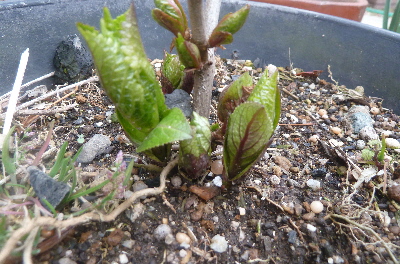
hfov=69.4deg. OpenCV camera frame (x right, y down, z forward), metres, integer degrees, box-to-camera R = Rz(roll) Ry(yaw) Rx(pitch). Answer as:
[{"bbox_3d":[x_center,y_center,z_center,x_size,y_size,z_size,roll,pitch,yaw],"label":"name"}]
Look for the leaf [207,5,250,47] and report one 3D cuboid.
[{"bbox_3d":[0.021,-0.075,0.203,0.015,0.036,0.013,43,27,-22],"label":"leaf"}]

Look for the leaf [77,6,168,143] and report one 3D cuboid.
[{"bbox_3d":[-0.031,-0.023,0.117,0.025,0.053,0.019,-17,21,-11],"label":"leaf"}]

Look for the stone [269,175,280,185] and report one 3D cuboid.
[{"bbox_3d":[0.053,0.034,0.204,0.007,0.005,0.006,7,34,0],"label":"stone"}]

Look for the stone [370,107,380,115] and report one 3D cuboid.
[{"bbox_3d":[0.116,-0.014,0.190,0.007,0.004,0.005,5,34,0],"label":"stone"}]

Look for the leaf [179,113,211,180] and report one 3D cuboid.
[{"bbox_3d":[-0.003,0.009,0.189,0.019,0.045,0.016,7,34,0],"label":"leaf"}]

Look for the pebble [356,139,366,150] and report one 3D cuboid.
[{"bbox_3d":[0.099,0.008,0.178,0.006,0.005,0.006,6,33,0],"label":"pebble"}]

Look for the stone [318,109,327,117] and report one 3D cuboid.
[{"bbox_3d":[0.125,-0.020,0.294,0.008,0.006,0.007,7,34,0],"label":"stone"}]

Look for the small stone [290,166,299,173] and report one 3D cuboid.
[{"bbox_3d":[0.071,0.028,0.216,0.007,0.004,0.005,7,34,0],"label":"small stone"}]

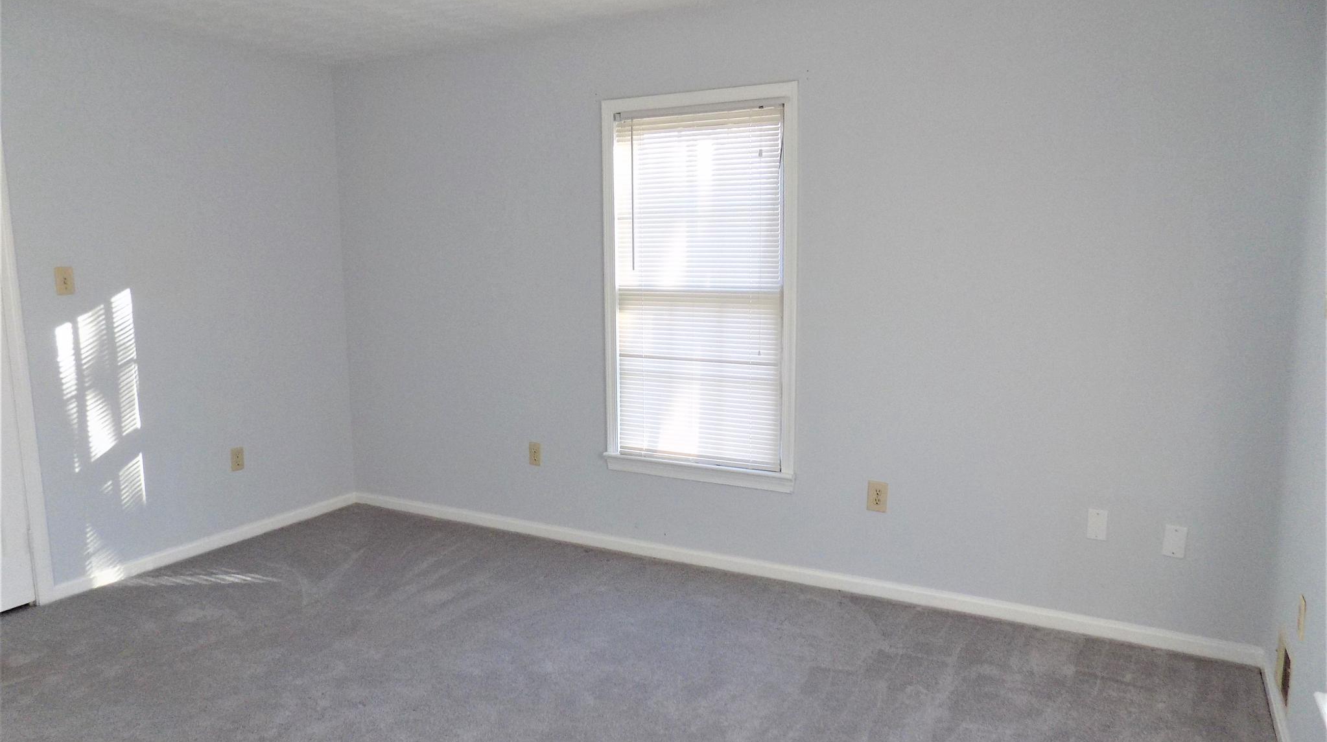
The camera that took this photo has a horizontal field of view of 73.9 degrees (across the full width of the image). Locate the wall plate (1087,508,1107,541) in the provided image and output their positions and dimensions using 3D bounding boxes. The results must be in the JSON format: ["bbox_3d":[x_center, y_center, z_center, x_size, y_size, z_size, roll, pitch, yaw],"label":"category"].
[{"bbox_3d":[1.588,0.563,3.222,0.069,0.112,0.008,4,9,28],"label":"wall plate"}]

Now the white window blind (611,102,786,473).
[{"bbox_3d":[0.150,-0.355,3.882,0.805,1.549,0.040,4,9,28],"label":"white window blind"}]

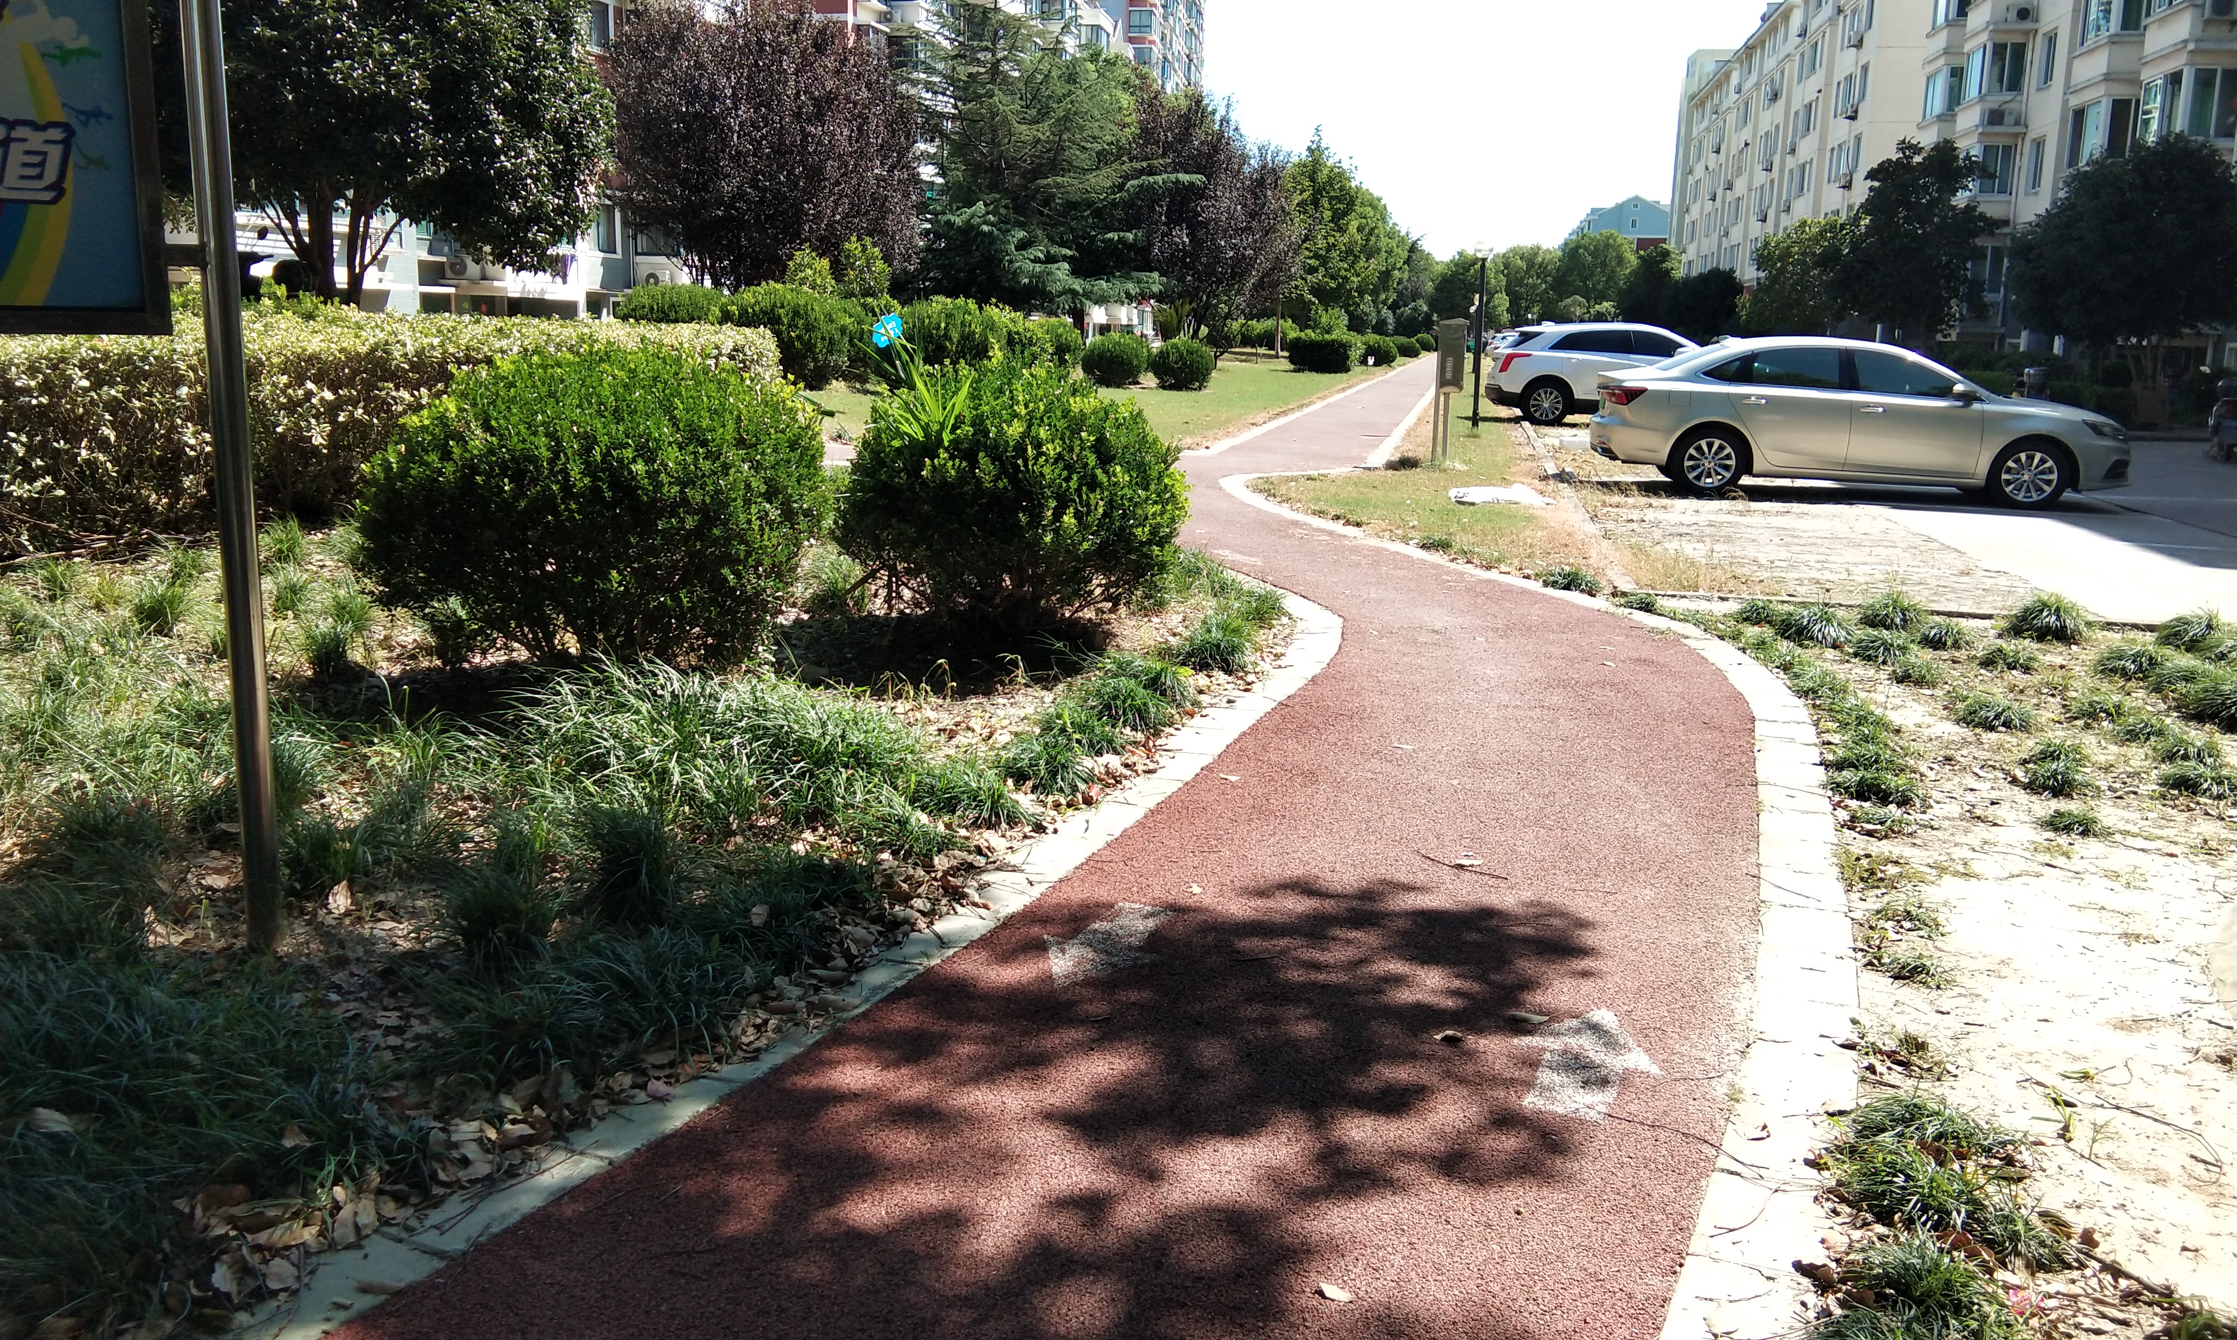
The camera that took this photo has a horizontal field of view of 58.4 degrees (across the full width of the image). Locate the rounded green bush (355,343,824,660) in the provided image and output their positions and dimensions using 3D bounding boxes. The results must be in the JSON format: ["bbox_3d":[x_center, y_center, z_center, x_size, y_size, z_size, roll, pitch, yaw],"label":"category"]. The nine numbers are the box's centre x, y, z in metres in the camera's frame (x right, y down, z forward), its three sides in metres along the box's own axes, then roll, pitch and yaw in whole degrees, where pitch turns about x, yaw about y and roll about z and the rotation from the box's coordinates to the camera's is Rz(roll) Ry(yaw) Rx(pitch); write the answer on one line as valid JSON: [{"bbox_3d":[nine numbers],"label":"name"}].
[{"bbox_3d":[-2.180,-0.693,8.194,1.941,1.265,1.850,-2,10,-15],"label":"rounded green bush"}]

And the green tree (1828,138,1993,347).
[{"bbox_3d":[19.083,-9.403,47.484,3.978,6.155,3.900,5,10,21],"label":"green tree"}]

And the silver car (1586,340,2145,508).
[{"bbox_3d":[6.794,-2.372,18.538,4.680,1.460,1.835,3,10,11],"label":"silver car"}]

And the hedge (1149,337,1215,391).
[{"bbox_3d":[1.432,-6.925,45.480,1.500,1.171,1.500,2,10,2],"label":"hedge"}]

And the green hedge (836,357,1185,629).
[{"bbox_3d":[-0.491,-0.818,9.248,1.631,1.215,1.600,0,10,-3],"label":"green hedge"}]

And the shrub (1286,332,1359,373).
[{"bbox_3d":[6.806,-10.529,66.654,2.400,1.310,2.200,3,10,10],"label":"shrub"}]

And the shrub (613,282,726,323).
[{"bbox_3d":[-9.702,-7.292,43.431,2.500,2.087,2.200,-1,10,-12],"label":"shrub"}]

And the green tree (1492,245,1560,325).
[{"bbox_3d":[28.809,-26.289,142.493,5.200,7.550,5.200,3,10,11],"label":"green tree"}]

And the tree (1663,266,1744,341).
[{"bbox_3d":[26.302,-15.703,89.606,3.612,4.695,3.600,4,10,16],"label":"tree"}]

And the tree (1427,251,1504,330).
[{"bbox_3d":[20.831,-21.746,119.488,4.815,6.105,4.800,3,10,9],"label":"tree"}]

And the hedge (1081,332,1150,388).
[{"bbox_3d":[-0.077,-7.356,47.441,1.650,1.286,1.600,1,10,0],"label":"hedge"}]

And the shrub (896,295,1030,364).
[{"bbox_3d":[-3.629,-7.710,46.886,3.000,2.010,2.600,1,10,-5],"label":"shrub"}]

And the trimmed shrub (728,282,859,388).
[{"bbox_3d":[-6.775,-6.907,41.456,2.750,2.133,2.400,0,10,-9],"label":"trimmed shrub"}]

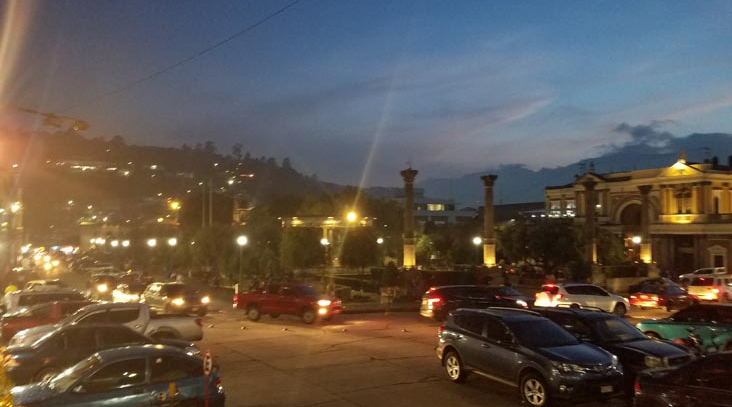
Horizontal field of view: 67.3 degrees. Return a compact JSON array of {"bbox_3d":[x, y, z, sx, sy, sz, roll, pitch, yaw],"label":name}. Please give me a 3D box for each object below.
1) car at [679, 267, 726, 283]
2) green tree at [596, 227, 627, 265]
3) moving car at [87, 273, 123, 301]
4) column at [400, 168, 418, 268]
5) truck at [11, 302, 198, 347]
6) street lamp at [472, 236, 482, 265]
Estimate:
[{"bbox_3d":[29.200,6.276,47.686,4.300,1.580,1.750,-1,-4,13],"label":"car"},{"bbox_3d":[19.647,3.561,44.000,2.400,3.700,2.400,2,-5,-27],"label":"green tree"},{"bbox_3d":[-16.756,5.456,35.500,1.750,1.550,4.400,3,-5,-34],"label":"moving car"},{"bbox_3d":[2.532,0.815,32.000,0.950,5.800,0.950,0,-4,0],"label":"column"},{"bbox_3d":[-7.400,3.743,15.784,5.100,1.750,1.800,2,-5,-32],"label":"truck"},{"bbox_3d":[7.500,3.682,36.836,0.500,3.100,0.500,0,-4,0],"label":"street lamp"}]

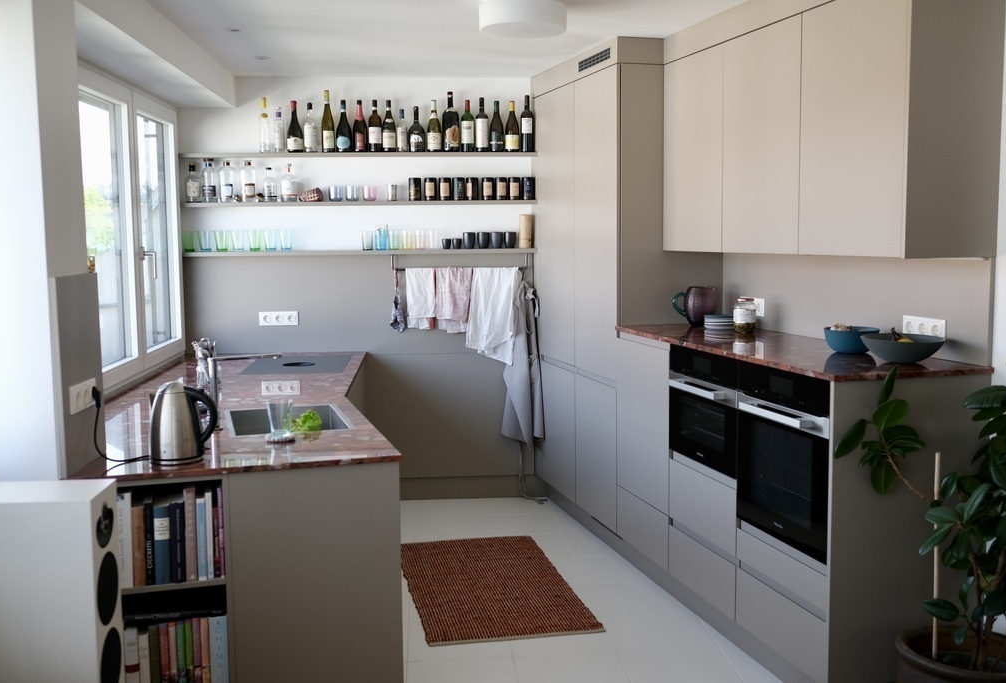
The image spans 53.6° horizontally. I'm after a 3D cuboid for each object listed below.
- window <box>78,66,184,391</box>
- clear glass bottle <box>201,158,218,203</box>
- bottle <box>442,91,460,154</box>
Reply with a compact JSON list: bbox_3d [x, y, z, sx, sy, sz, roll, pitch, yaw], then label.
[{"bbox_3d":[-1.836,-0.545,4.929,0.090,1.420,1.740,-1,6,-5],"label":"window"},{"bbox_3d":[-1.694,-0.930,5.761,0.085,0.249,0.085,-1,6,-4],"label":"clear glass bottle"},{"bbox_3d":[-0.303,-1.282,5.831,0.097,0.352,0.097,-1,6,-4],"label":"bottle"}]

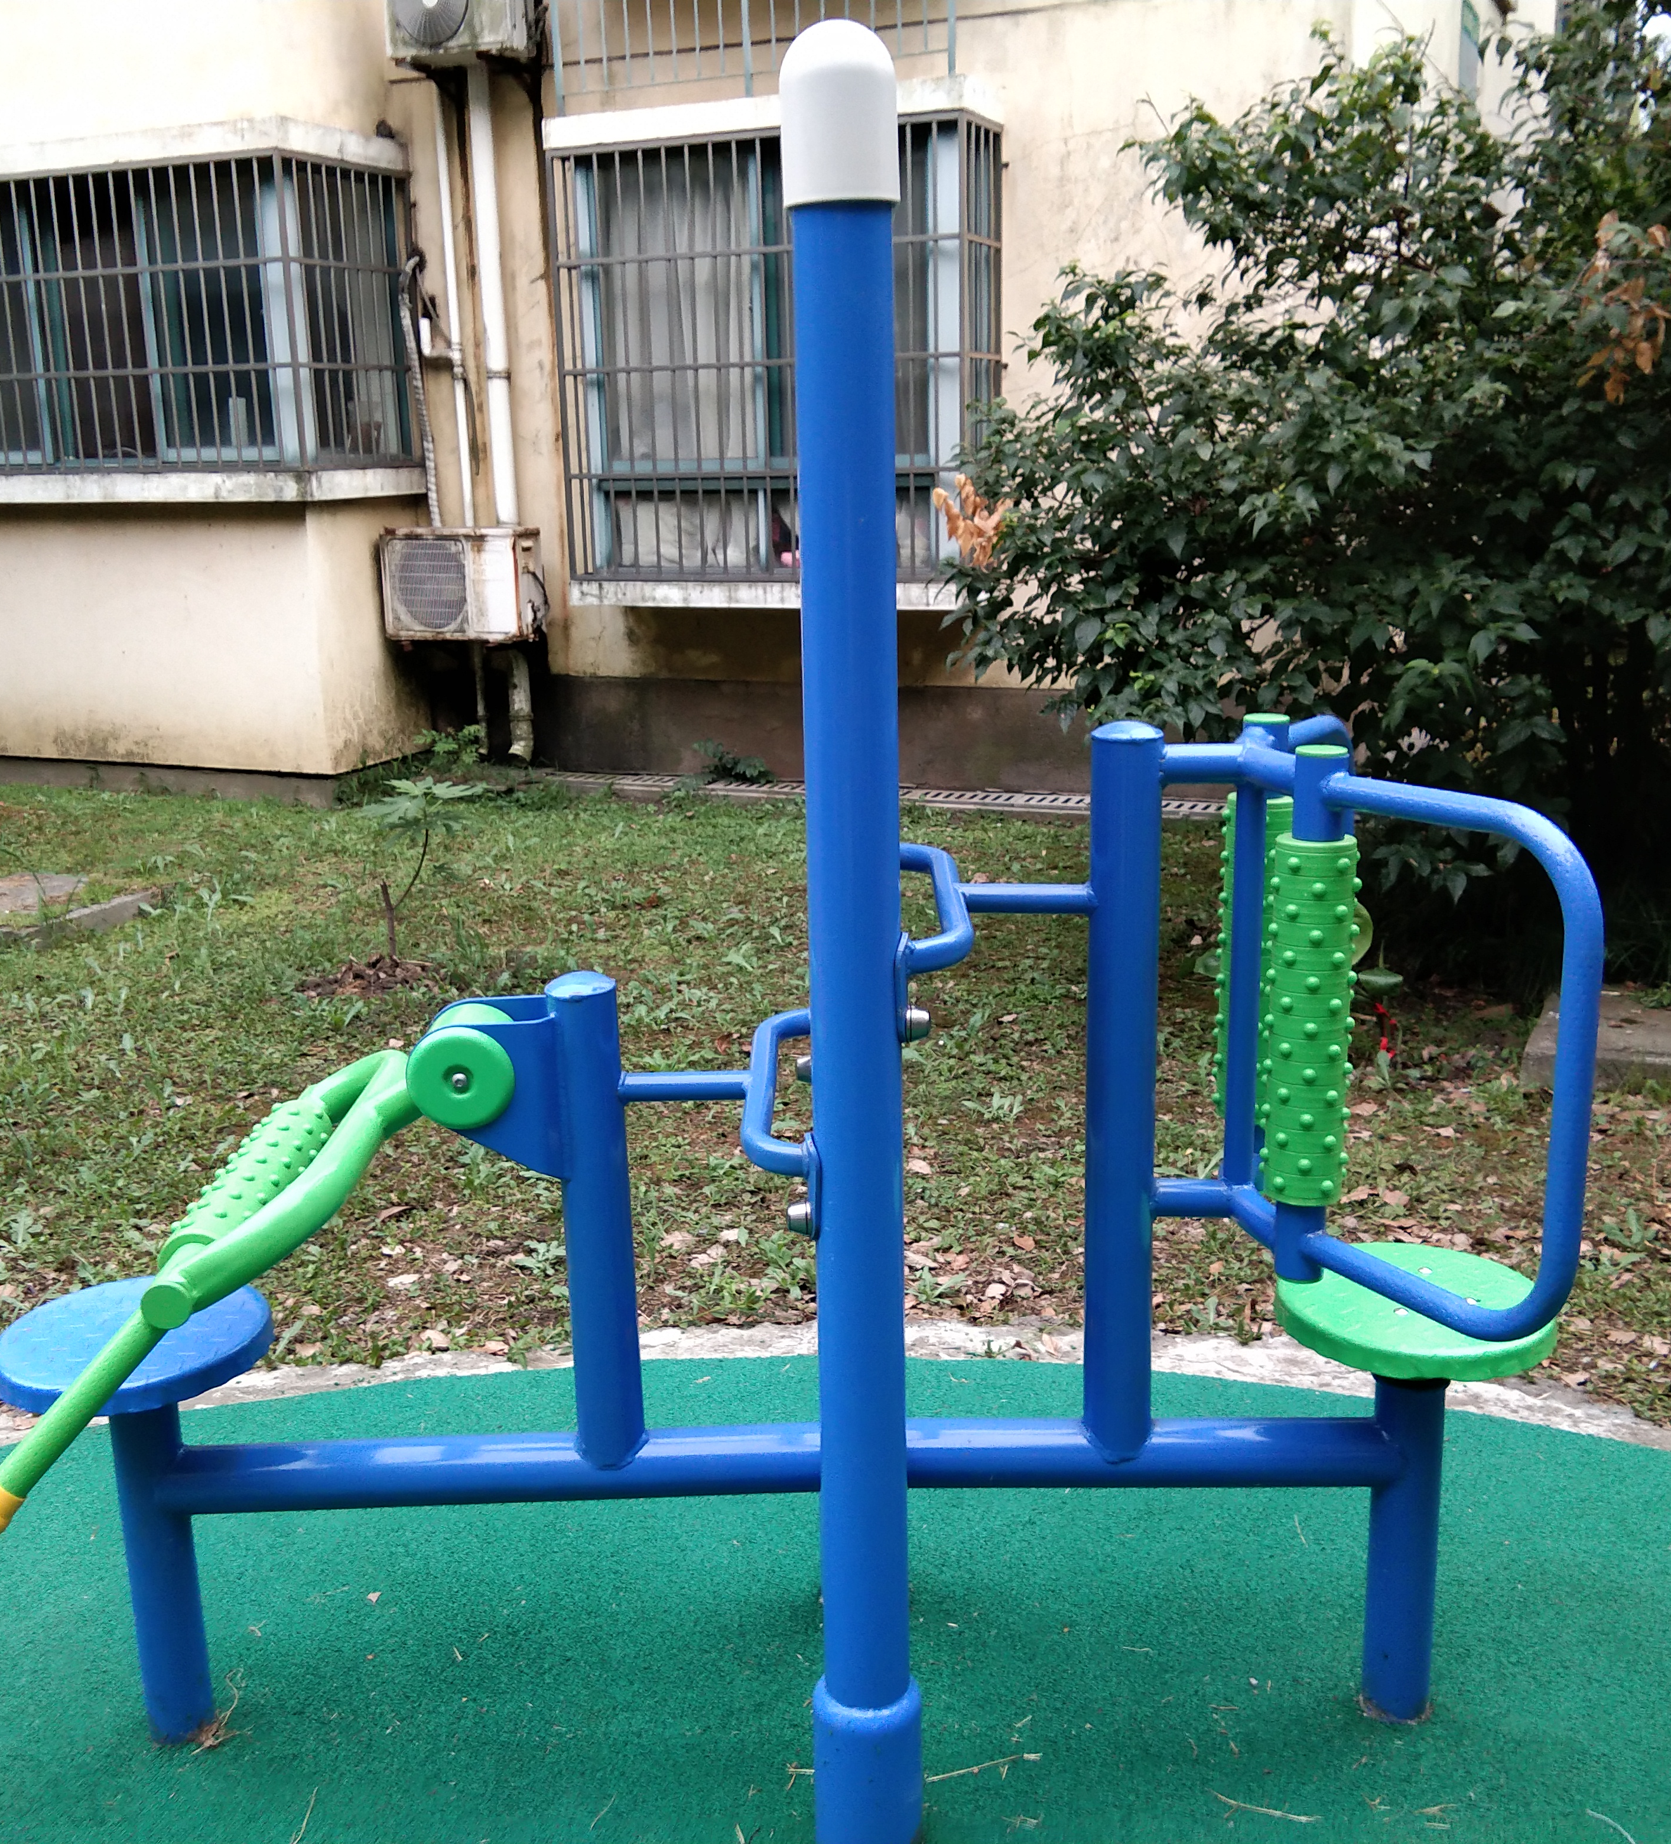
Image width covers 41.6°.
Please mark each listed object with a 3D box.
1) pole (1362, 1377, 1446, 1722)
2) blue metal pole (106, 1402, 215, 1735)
[{"bbox_3d":[0.661,0.709,2.560,0.076,0.445,0.076,-1,14,0],"label":"pole"},{"bbox_3d":[-0.789,0.734,2.573,0.076,0.461,0.076,-2,14,0],"label":"blue metal pole"}]

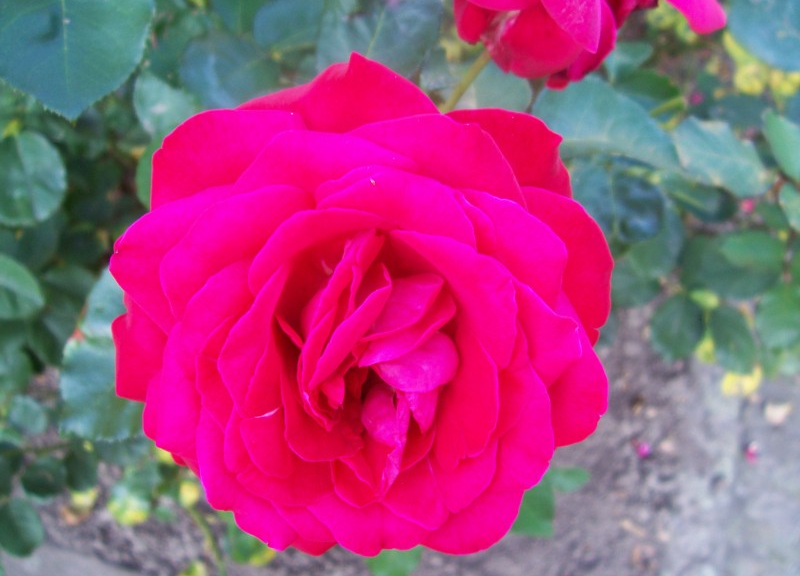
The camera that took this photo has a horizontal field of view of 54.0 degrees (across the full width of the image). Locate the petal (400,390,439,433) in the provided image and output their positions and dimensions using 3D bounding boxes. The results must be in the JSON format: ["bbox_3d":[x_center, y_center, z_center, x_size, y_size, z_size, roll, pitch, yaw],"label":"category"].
[{"bbox_3d":[0.005,0.029,0.184,0.009,0.006,0.011,-11,78,-2],"label":"petal"}]

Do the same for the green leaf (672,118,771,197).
[{"bbox_3d":[0.143,-0.058,0.350,0.050,0.012,0.030,33,68,11],"label":"green leaf"}]

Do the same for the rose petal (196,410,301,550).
[{"bbox_3d":[-0.036,0.046,0.192,0.029,0.014,0.038,-41,91,12],"label":"rose petal"}]

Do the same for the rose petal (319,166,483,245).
[{"bbox_3d":[0.000,-0.018,0.181,0.037,0.021,0.013,6,29,-3],"label":"rose petal"}]

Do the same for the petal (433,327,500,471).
[{"bbox_3d":[0.015,0.026,0.189,0.021,0.034,0.013,7,3,26],"label":"petal"}]

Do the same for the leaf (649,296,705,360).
[{"bbox_3d":[0.176,0.026,0.500,0.034,0.010,0.048,6,69,2],"label":"leaf"}]

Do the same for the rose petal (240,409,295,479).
[{"bbox_3d":[-0.031,0.036,0.183,0.013,0.017,0.008,-13,8,-10],"label":"rose petal"}]

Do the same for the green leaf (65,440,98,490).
[{"bbox_3d":[-0.174,0.097,0.430,0.020,0.010,0.028,-8,73,-2],"label":"green leaf"}]

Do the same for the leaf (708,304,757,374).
[{"bbox_3d":[0.212,0.033,0.500,0.028,0.007,0.046,-26,56,-15],"label":"leaf"}]

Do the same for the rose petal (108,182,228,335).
[{"bbox_3d":[-0.056,-0.007,0.193,0.034,0.014,0.036,21,89,13],"label":"rose petal"}]

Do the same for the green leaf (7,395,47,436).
[{"bbox_3d":[-0.238,0.081,0.500,0.026,0.007,0.029,-36,65,-24],"label":"green leaf"}]

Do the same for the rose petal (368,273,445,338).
[{"bbox_3d":[0.002,0.004,0.183,0.018,0.017,0.011,18,32,-16],"label":"rose petal"}]

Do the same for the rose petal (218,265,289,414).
[{"bbox_3d":[-0.034,0.012,0.181,0.016,0.036,0.013,17,-3,-30],"label":"rose petal"}]

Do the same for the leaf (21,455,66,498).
[{"bbox_3d":[-0.227,0.120,0.500,0.031,0.007,0.027,-33,60,-22],"label":"leaf"}]

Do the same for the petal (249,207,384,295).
[{"bbox_3d":[-0.019,-0.008,0.178,0.031,0.020,0.014,-24,26,-1],"label":"petal"}]

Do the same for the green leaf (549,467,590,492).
[{"bbox_3d":[0.095,0.110,0.450,0.028,0.007,0.016,-5,73,-2],"label":"green leaf"}]

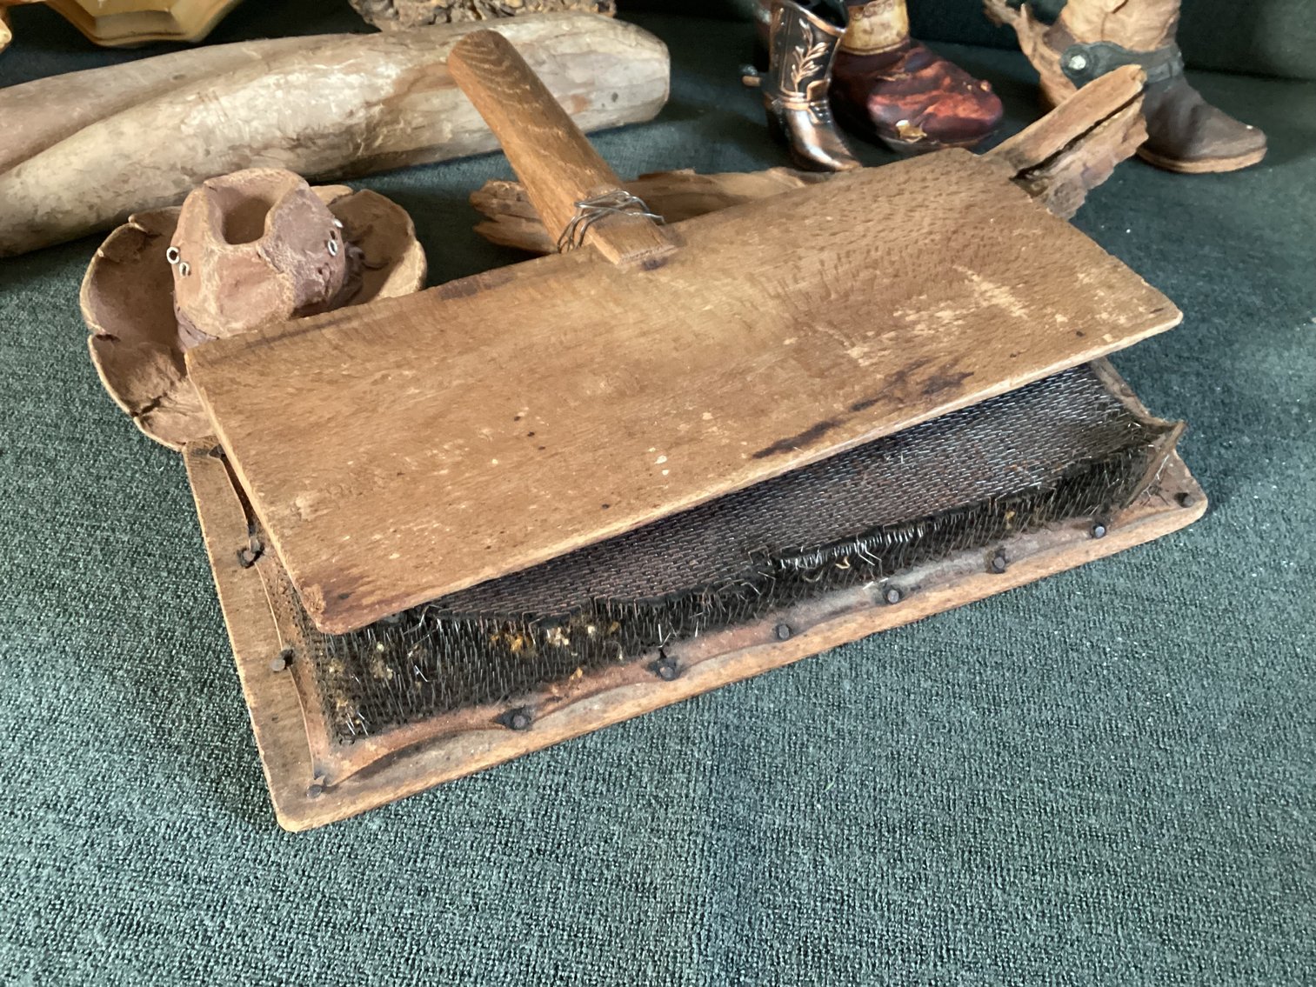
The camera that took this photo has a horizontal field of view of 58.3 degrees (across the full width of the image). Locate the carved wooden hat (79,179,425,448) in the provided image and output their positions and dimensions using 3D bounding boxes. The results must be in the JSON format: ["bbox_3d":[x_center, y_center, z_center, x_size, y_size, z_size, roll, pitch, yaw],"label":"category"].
[{"bbox_3d":[-0.138,-0.078,0.406,0.109,0.054,0.110,-5,49,-9],"label":"carved wooden hat"}]

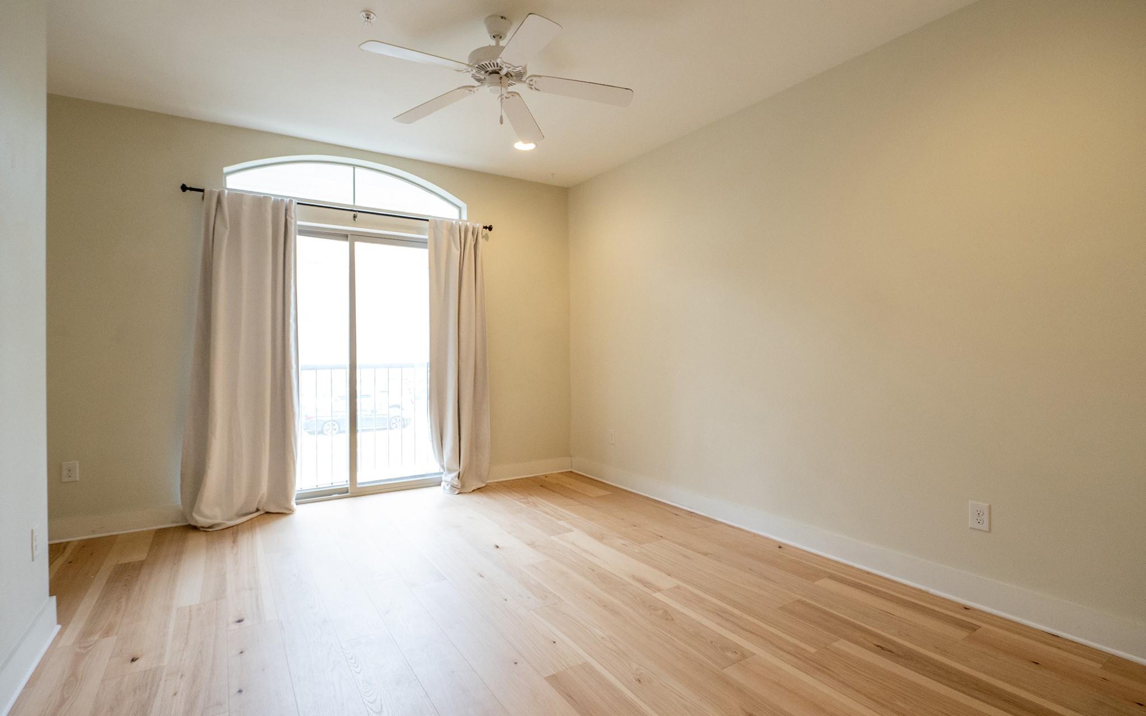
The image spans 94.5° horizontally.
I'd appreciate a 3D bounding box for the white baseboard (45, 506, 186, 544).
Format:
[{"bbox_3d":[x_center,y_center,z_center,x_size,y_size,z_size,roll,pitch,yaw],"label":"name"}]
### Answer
[{"bbox_3d":[-2.868,1.041,3.352,0.752,0.140,0.026,0,1,-33],"label":"white baseboard"}]

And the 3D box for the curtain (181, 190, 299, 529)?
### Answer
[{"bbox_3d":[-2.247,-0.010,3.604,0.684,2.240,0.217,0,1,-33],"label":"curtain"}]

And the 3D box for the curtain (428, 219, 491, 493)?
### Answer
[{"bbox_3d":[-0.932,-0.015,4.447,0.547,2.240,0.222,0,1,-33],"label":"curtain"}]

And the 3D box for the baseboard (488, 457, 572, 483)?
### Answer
[{"bbox_3d":[-0.400,1.032,4.925,0.929,0.140,0.026,0,1,-33],"label":"baseboard"}]

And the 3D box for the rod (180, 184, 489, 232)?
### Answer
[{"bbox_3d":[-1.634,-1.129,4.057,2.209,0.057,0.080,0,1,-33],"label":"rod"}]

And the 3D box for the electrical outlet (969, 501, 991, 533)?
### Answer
[{"bbox_3d":[1.837,0.719,2.392,0.008,0.123,0.077,0,1,-33],"label":"electrical outlet"}]

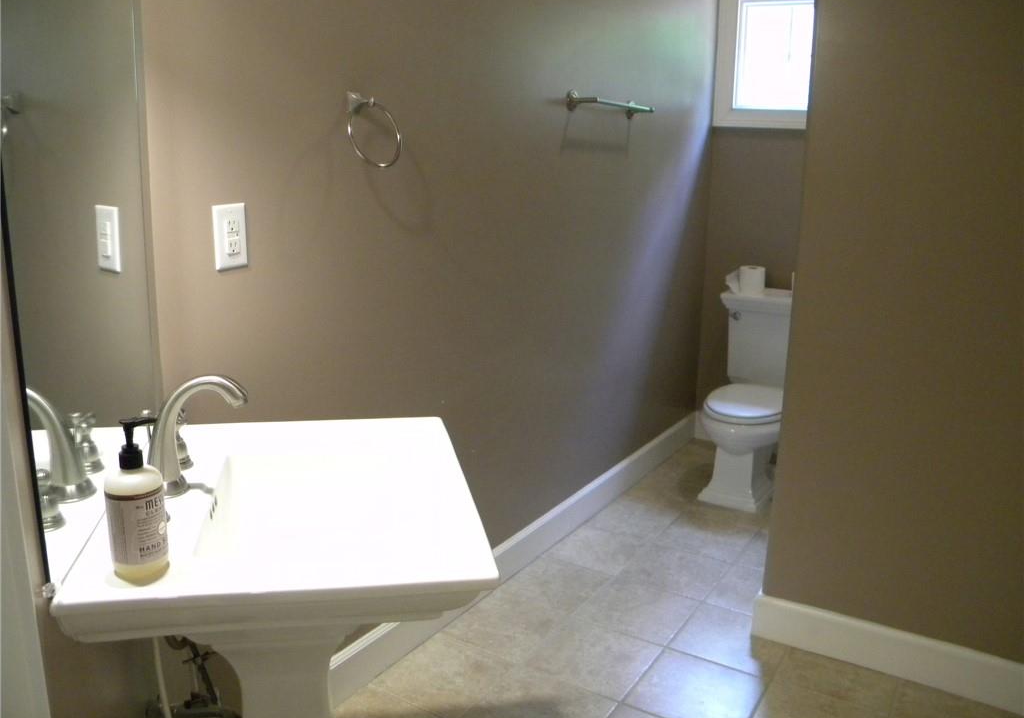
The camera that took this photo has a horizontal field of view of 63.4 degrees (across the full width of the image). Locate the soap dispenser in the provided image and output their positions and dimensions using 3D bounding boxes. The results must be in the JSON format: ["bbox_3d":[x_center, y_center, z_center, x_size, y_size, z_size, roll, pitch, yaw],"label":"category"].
[{"bbox_3d":[-0.443,0.165,0.975,0.068,0.190,0.066,-1,13,-7],"label":"soap dispenser"}]

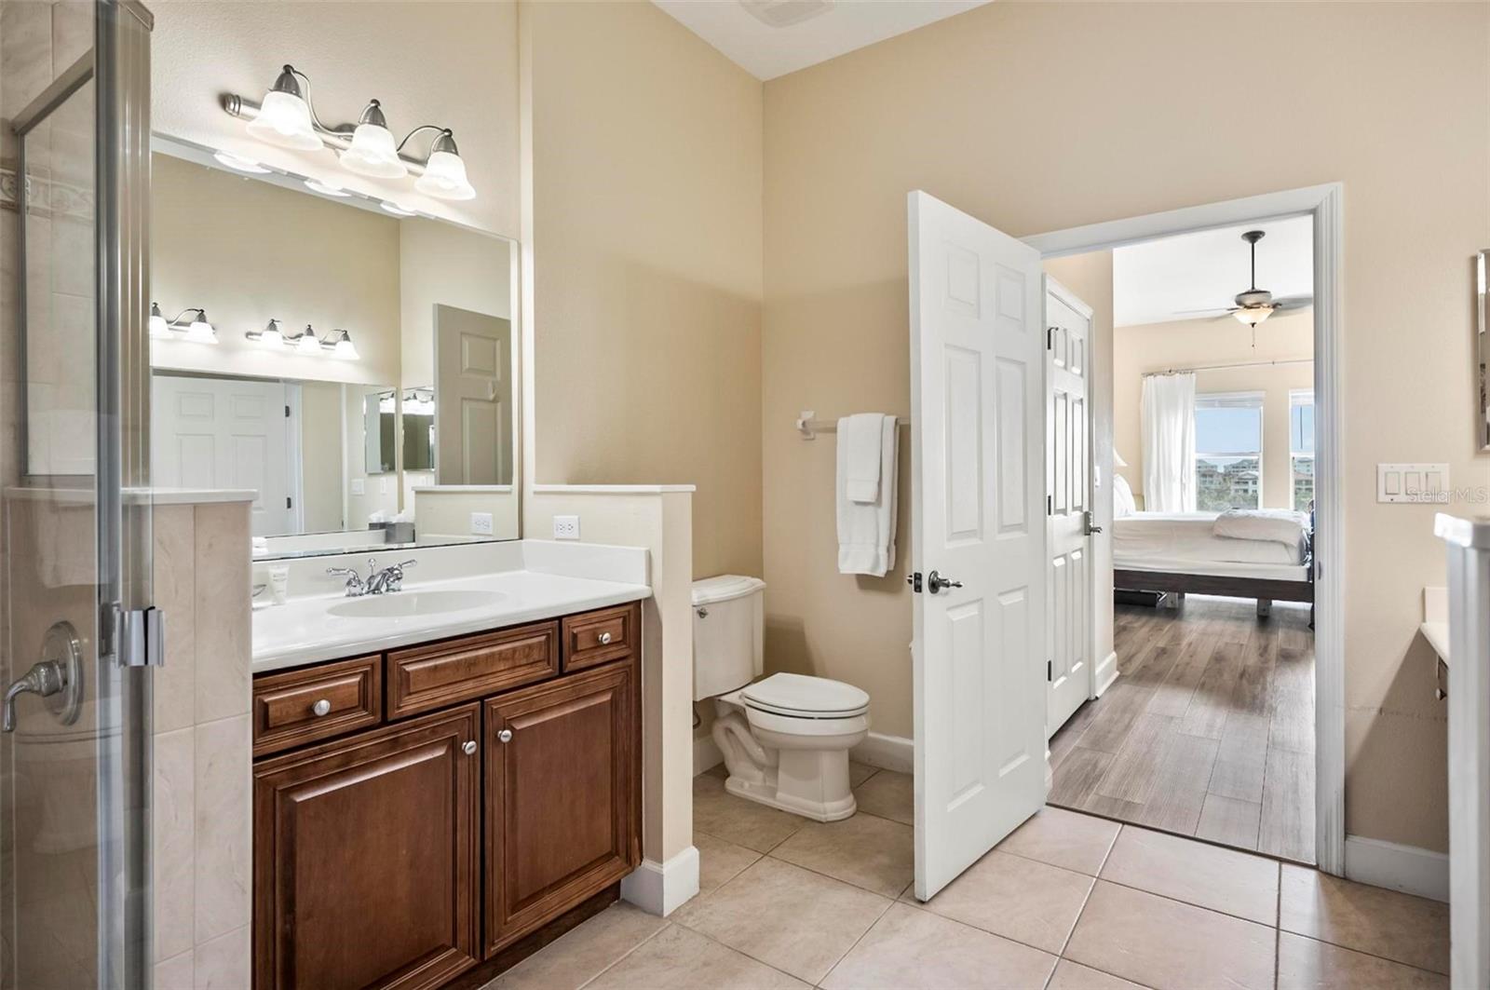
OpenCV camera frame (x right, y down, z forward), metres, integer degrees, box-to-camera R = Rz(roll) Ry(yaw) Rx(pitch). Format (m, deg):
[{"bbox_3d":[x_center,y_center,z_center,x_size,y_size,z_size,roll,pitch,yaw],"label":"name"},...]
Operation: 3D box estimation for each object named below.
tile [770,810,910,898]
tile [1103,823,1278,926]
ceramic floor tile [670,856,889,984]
[{"bbox_3d":[0.392,1.179,2.485,0.452,0.010,0.452,0,1,35],"label":"tile"},{"bbox_3d":[1.403,1.179,2.337,0.452,0.010,0.452,0,1,35],"label":"tile"},{"bbox_3d":[0.120,1.190,2.122,0.454,0.010,0.454,0,1,36],"label":"ceramic floor tile"}]

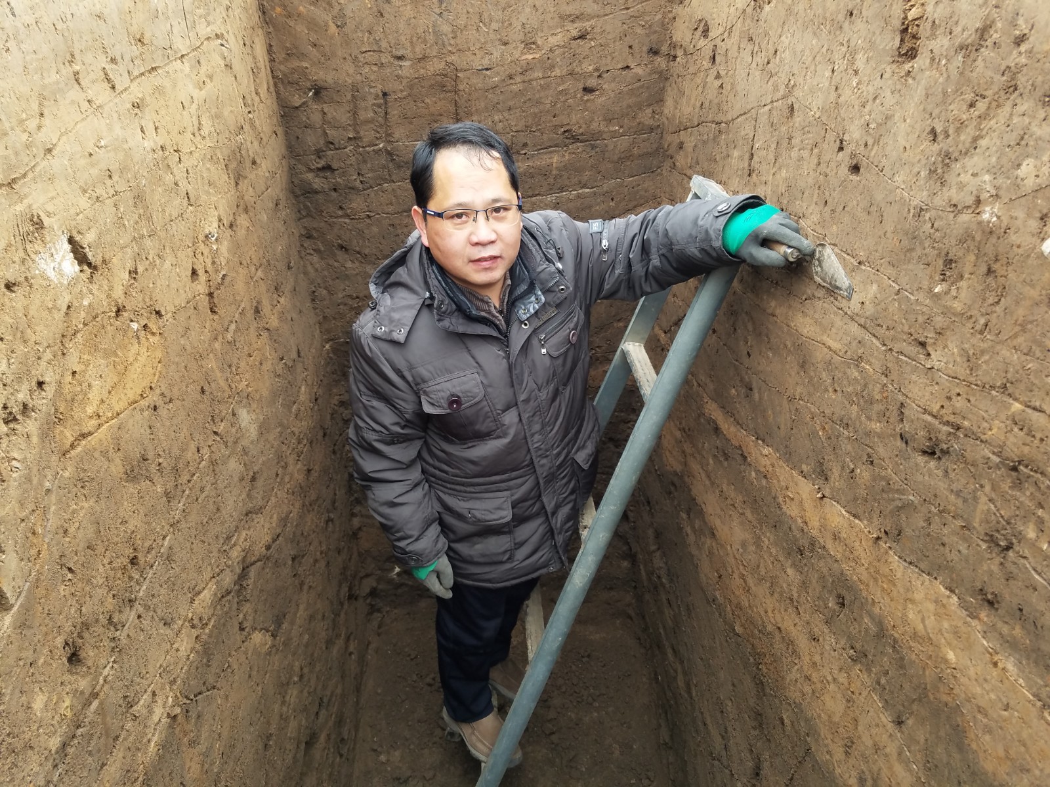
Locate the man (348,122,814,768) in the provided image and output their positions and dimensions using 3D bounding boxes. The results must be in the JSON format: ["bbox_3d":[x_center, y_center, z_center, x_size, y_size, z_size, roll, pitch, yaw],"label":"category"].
[{"bbox_3d":[0.030,0.305,1.690,0.620,1.690,0.620,-25,41,-30],"label":"man"}]

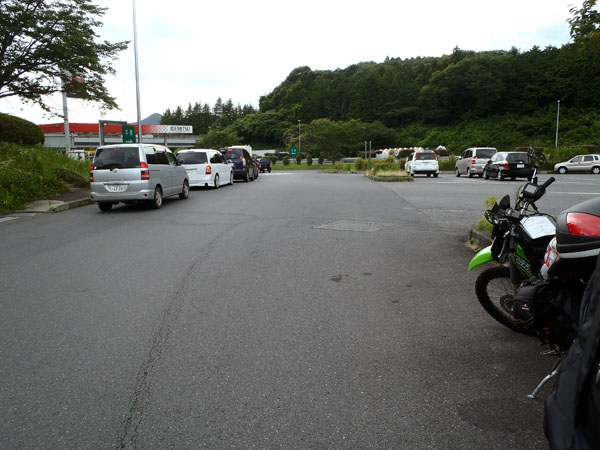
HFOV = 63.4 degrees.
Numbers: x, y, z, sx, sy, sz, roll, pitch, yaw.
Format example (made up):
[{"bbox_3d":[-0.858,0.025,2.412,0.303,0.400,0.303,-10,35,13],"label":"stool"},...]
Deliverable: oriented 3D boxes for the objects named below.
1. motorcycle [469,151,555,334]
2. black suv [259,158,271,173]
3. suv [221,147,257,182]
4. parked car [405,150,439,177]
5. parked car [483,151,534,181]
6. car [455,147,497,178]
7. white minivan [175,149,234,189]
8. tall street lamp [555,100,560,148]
[{"bbox_3d":[1.613,0.306,3.044,0.740,1.380,2.100,0,8,6],"label":"motorcycle"},{"bbox_3d":[-4.241,-7.282,60.000,1.475,1.690,3.400,-1,8,-3],"label":"black suv"},{"bbox_3d":[-3.779,-3.654,29.391,1.740,1.920,4.550,0,8,2],"label":"suv"},{"bbox_3d":[8.381,-4.215,33.479,1.760,1.700,4.450,0,8,5],"label":"parked car"},{"bbox_3d":[12.054,-3.387,28.119,1.740,1.580,4.350,0,8,5],"label":"parked car"},{"bbox_3d":[11.810,-4.144,32.396,1.700,1.850,4.570,0,8,3],"label":"car"},{"bbox_3d":[-4.557,-2.764,23.751,1.830,1.760,4.750,0,8,5],"label":"white minivan"},{"bbox_3d":[36.137,-13.942,68.000,0.300,7.100,0.300,-1,8,0],"label":"tall street lamp"}]

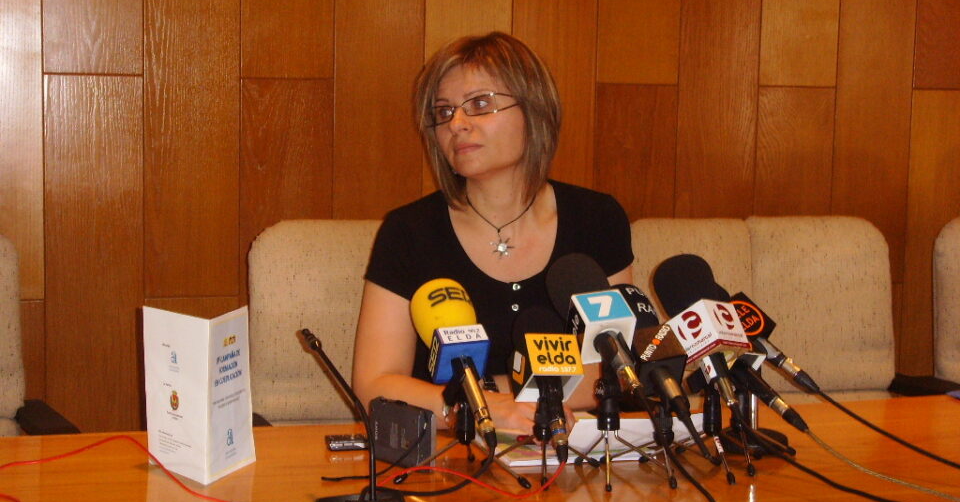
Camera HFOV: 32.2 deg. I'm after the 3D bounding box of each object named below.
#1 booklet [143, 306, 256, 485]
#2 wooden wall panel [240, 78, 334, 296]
[{"bbox_3d":[-0.354,0.182,2.131,0.141,0.210,0.120,-1,7,-14],"label":"booklet"},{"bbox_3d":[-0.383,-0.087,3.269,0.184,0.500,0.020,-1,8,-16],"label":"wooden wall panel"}]

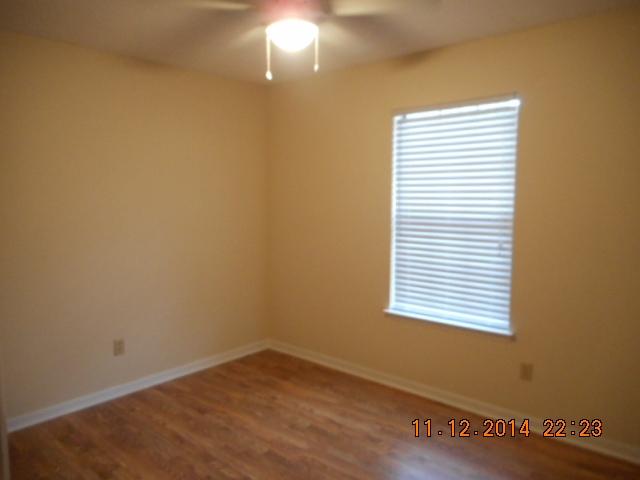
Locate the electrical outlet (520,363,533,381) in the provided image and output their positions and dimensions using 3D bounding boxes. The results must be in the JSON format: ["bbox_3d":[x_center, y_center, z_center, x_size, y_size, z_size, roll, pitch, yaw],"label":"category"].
[{"bbox_3d":[1.280,0.827,2.874,0.072,0.115,0.012,5,7,41],"label":"electrical outlet"}]

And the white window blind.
[{"bbox_3d":[0.888,-0.150,3.171,0.930,1.480,0.090,5,7,41],"label":"white window blind"}]

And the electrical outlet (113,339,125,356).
[{"bbox_3d":[-1.455,0.786,3.361,0.012,0.115,0.072,5,7,41],"label":"electrical outlet"}]

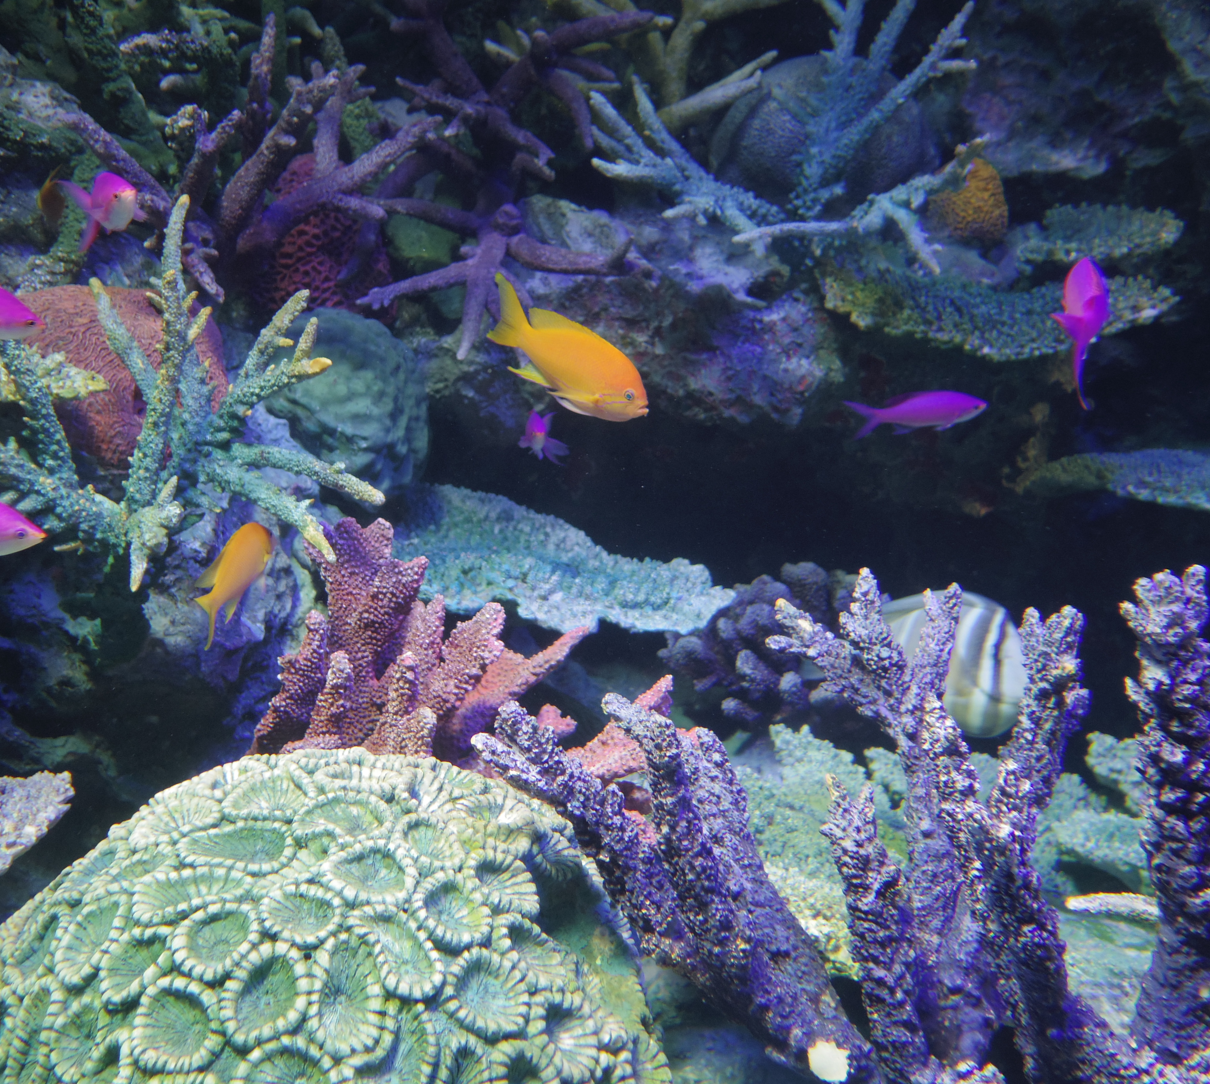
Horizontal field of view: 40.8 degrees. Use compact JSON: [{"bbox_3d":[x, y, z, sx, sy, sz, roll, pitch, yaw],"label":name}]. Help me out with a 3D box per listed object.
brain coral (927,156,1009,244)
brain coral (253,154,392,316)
[{"bbox_3d":[0.389,-0.365,1.750,0.090,0.097,0.085,0,12,0],"label":"brain coral"},{"bbox_3d":[-0.254,-0.275,1.460,0.125,0.145,0.115,0,12,0],"label":"brain coral"}]

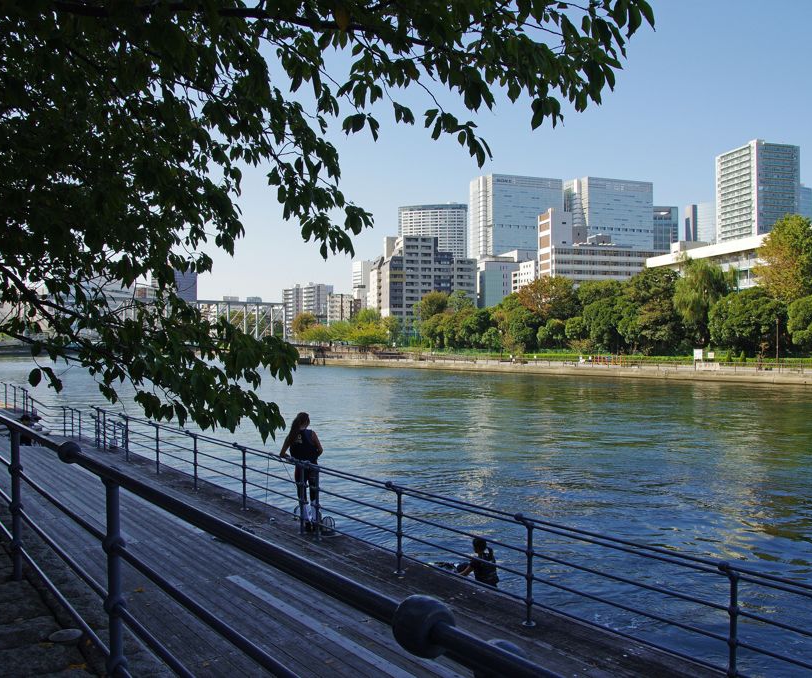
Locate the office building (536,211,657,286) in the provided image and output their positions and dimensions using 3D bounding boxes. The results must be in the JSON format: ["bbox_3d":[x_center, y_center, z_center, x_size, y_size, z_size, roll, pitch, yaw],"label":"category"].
[{"bbox_3d":[63.400,-18.500,231.000,39.000,43.500,16.000,0,0,-13],"label":"office building"}]

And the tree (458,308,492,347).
[{"bbox_3d":[12.440,-1.450,127.020,6.300,8.020,6.000,0,-1,6],"label":"tree"}]

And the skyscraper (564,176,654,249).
[{"bbox_3d":[172.500,-62.430,608.600,64.000,139.000,40.000,0,-1,-19],"label":"skyscraper"}]

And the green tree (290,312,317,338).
[{"bbox_3d":[-22.900,-2.300,160.000,6.300,7.400,6.000,0,0,-8],"label":"green tree"}]

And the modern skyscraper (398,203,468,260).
[{"bbox_3d":[30.000,-70.000,760.000,73.000,144.000,34.000,0,0,9],"label":"modern skyscraper"}]

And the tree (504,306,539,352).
[{"bbox_3d":[19.044,-1.195,117.000,5.550,8.330,5.550,0,0,9],"label":"tree"}]

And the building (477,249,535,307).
[{"bbox_3d":[49.400,-21.500,366.000,30.000,47.000,24.000,0,0,-18],"label":"building"}]

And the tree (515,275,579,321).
[{"bbox_3d":[24.960,-4.450,126.050,11.300,14.010,10.500,0,-1,11],"label":"tree"}]

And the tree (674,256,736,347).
[{"bbox_3d":[38.830,-4.019,92.000,7.590,13.350,7.590,0,0,23],"label":"tree"}]

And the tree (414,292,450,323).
[{"bbox_3d":[5.740,-3.520,148.040,7.500,12.350,7.200,0,-1,2],"label":"tree"}]

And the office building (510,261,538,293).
[{"bbox_3d":[56.500,-14.000,308.000,14.000,36.500,22.000,0,0,-13],"label":"office building"}]

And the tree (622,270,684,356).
[{"bbox_3d":[34.750,-3.760,100.040,8.400,12.350,8.000,0,-1,19],"label":"tree"}]

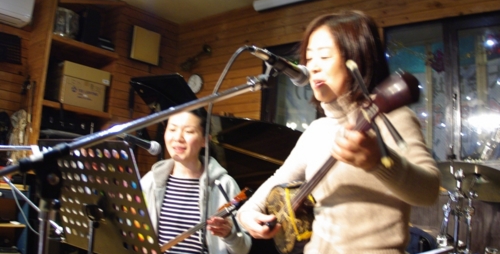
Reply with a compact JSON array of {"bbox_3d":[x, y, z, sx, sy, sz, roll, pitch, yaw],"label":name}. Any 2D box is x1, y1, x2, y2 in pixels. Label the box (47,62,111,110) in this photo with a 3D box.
[{"bbox_3d":[-1.549,-0.338,4.210,0.340,0.355,0.420,-3,-10,39],"label":"box"}]

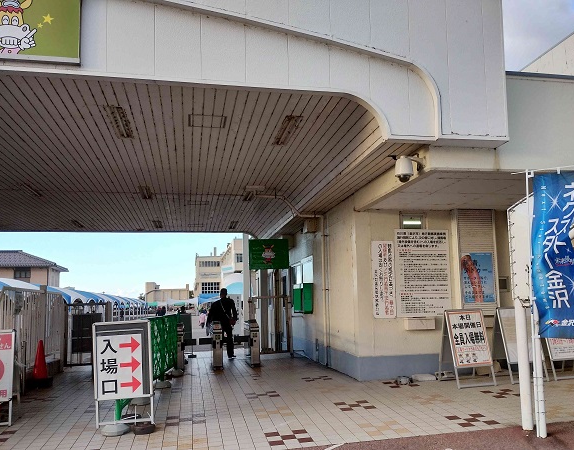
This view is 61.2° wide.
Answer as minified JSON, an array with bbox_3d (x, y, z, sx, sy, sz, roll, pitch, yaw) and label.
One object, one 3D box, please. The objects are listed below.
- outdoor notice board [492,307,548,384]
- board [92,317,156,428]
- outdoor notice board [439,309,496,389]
[{"bbox_3d":[3.598,1.880,7.684,0.620,1.100,0.600,0,-7,-11],"label":"outdoor notice board"},{"bbox_3d":[-1.927,1.768,5.720,0.640,1.170,0.200,-2,-5,-12],"label":"board"},{"bbox_3d":[2.757,1.896,7.551,0.610,1.110,0.600,0,-7,-11],"label":"outdoor notice board"}]

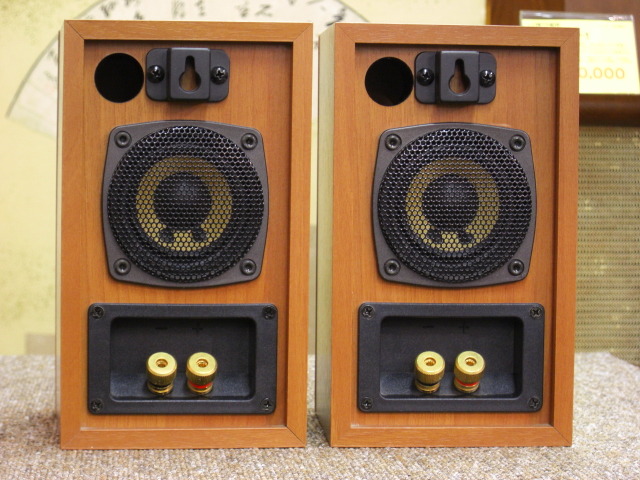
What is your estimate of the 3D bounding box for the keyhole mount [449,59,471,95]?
[{"bbox_3d":[0.068,-0.079,0.990,0.011,0.017,0.006,0,3,-5],"label":"keyhole mount"}]

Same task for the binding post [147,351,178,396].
[{"bbox_3d":[-0.076,0.065,0.993,0.015,0.015,0.015,0,-42,-8],"label":"binding post"}]

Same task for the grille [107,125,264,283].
[{"bbox_3d":[-0.064,-0.017,0.982,0.075,0.075,0.010,0,3,-8],"label":"grille"}]

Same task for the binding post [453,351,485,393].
[{"bbox_3d":[0.073,0.065,1.006,0.015,0.015,0.015,0,-42,-5],"label":"binding post"}]

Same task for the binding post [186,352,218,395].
[{"bbox_3d":[-0.057,0.065,0.995,0.015,0.015,0.015,0,-42,-8],"label":"binding post"}]

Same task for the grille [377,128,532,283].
[{"bbox_3d":[0.065,-0.016,0.993,0.075,0.075,0.010,0,3,-5],"label":"grille"}]

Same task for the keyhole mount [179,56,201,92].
[{"bbox_3d":[-0.062,-0.079,0.979,0.011,0.017,0.006,0,3,-8],"label":"keyhole mount"}]

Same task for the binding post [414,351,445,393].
[{"bbox_3d":[0.054,0.065,1.004,0.015,0.015,0.015,0,-42,-5],"label":"binding post"}]

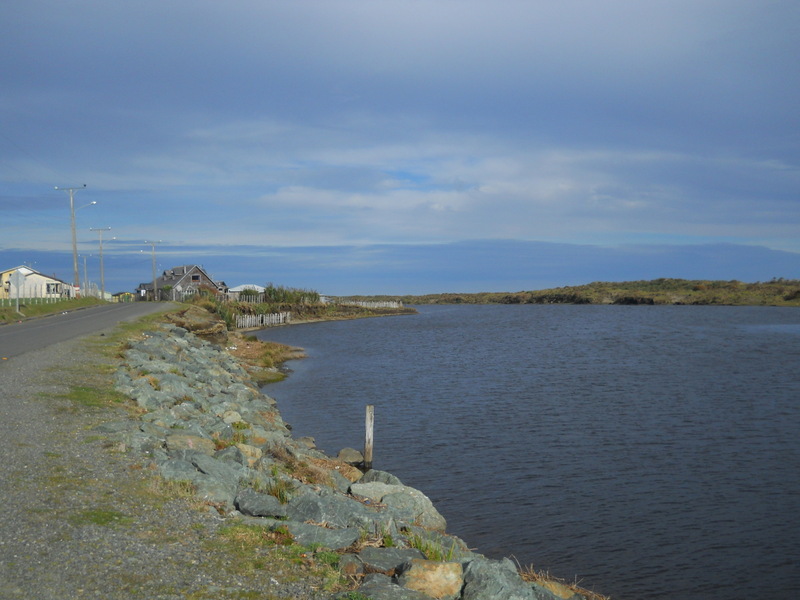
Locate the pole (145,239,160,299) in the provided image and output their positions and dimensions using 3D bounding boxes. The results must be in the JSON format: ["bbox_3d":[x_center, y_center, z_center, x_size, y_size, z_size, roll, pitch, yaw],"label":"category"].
[{"bbox_3d":[-37.400,-4.450,129.000,2.400,9.050,0.400,-1,0,-12],"label":"pole"}]

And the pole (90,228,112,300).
[{"bbox_3d":[-37.000,-4.500,106.000,2.400,9.150,0.400,-1,0,-10],"label":"pole"}]

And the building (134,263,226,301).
[{"bbox_3d":[-37.500,-2.900,147.000,11.000,6.300,12.500,0,0,-38],"label":"building"}]

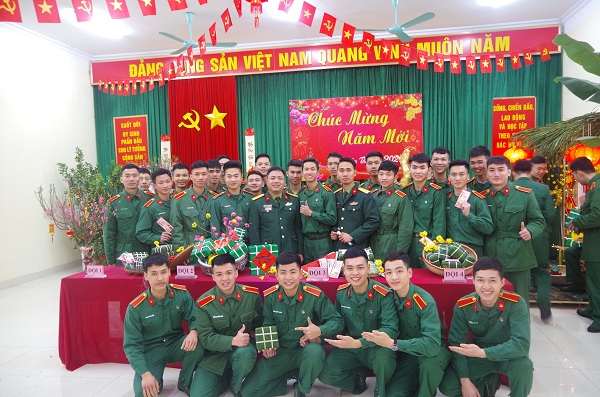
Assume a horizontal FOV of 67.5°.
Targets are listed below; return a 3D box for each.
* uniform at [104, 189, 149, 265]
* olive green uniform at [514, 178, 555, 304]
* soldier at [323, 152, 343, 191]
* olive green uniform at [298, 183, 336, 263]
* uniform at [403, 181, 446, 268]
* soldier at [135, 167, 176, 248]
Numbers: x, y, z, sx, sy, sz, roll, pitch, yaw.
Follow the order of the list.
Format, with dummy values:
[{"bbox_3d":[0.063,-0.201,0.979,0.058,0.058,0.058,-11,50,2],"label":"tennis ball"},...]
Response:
[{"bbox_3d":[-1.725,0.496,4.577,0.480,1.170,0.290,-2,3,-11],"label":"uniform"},{"bbox_3d":[2.427,0.449,4.727,0.500,1.360,0.380,-1,2,12],"label":"olive green uniform"},{"bbox_3d":[0.378,0.387,4.785,0.480,1.750,0.290,-1,2,5],"label":"soldier"},{"bbox_3d":[0.178,0.575,4.328,0.480,1.420,0.310,-1,3,25],"label":"olive green uniform"},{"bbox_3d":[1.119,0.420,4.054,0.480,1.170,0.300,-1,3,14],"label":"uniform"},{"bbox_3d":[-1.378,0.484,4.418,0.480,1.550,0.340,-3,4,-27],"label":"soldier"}]

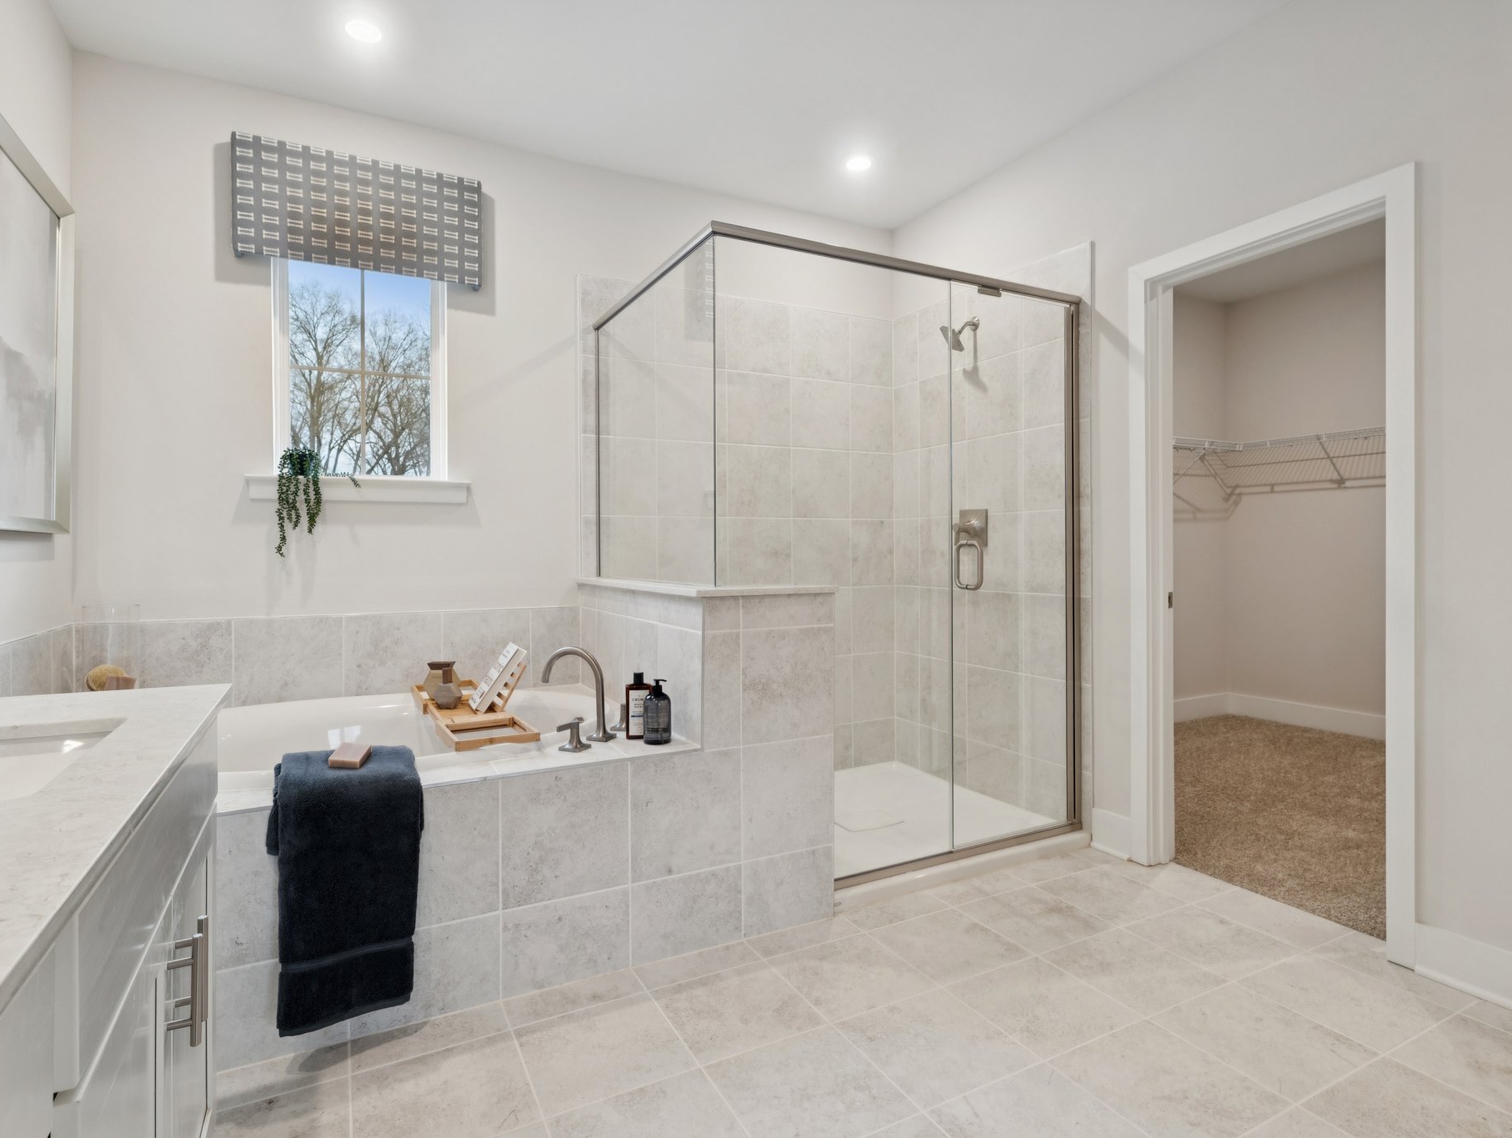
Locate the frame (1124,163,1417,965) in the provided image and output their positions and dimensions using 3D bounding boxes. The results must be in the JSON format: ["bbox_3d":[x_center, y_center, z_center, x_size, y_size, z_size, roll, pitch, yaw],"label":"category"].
[{"bbox_3d":[1.564,-0.008,2.350,0.145,2.102,0.826,-1,1,-26],"label":"frame"}]

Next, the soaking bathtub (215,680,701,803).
[{"bbox_3d":[-1.162,0.711,2.311,1.541,0.499,1.194,-1,1,-26],"label":"soaking bathtub"}]

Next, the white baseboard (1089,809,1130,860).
[{"bbox_3d":[1.293,0.971,2.776,0.024,0.140,0.176,-1,1,-26],"label":"white baseboard"}]

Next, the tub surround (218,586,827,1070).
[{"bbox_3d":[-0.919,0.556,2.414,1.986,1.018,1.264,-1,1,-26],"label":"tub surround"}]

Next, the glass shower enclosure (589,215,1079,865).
[{"bbox_3d":[0.292,-0.007,3.060,1.544,2.038,1.178,-1,1,-26],"label":"glass shower enclosure"}]

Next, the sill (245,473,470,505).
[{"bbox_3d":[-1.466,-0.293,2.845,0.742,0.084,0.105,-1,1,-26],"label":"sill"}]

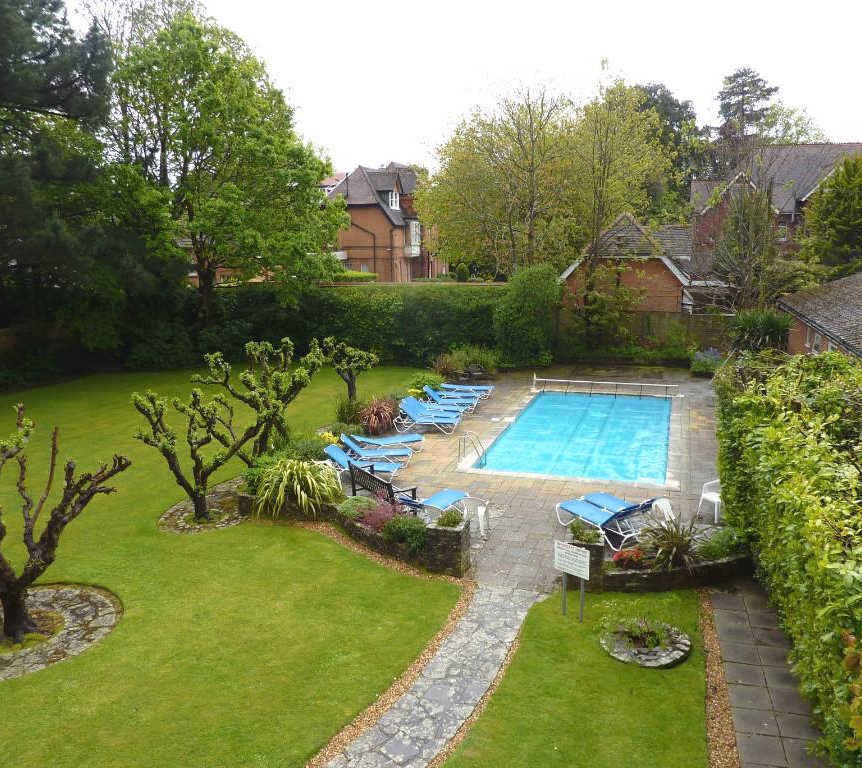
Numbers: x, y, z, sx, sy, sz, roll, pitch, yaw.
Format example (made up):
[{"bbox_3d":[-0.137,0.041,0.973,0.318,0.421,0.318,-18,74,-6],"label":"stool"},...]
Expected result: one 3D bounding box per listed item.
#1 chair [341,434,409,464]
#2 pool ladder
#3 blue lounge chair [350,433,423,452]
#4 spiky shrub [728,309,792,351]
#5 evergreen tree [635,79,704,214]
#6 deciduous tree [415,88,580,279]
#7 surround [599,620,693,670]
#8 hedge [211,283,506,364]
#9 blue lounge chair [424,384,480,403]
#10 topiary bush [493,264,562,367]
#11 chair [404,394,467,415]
[{"bbox_3d":[-1.411,1.641,18.457,1.850,0.730,0.660,-2,11,-5],"label":"chair"},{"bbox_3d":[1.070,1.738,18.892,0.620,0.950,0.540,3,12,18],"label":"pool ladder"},{"bbox_3d":[-1.141,1.573,19.735,1.880,0.550,0.630,-4,12,-15],"label":"blue lounge chair"},{"bbox_3d":[14.037,-2.195,31.601,2.700,2.055,2.400,4,12,24],"label":"spiky shrub"},{"bbox_3d":[20.514,-15.726,62.204,7.500,18.000,7.000,-1,11,0],"label":"evergreen tree"},{"bbox_3d":[3.447,-8.686,39.073,8.500,13.200,8.000,-1,11,0],"label":"deciduous tree"},{"bbox_3d":[2.922,3.485,10.084,1.210,0.130,1.190,-1,11,0],"label":"surround"},{"bbox_3d":[-3.582,-2.719,33.797,14.400,3.560,1.700,3,12,18],"label":"hedge"},{"bbox_3d":[0.574,0.511,24.279,1.880,0.800,0.630,1,11,10],"label":"blue lounge chair"},{"bbox_3d":[4.313,-3.104,33.214,3.000,4.400,2.700,-1,11,0],"label":"topiary bush"},{"bbox_3d":[0.276,0.592,23.891,1.800,0.680,0.680,2,11,13],"label":"chair"}]

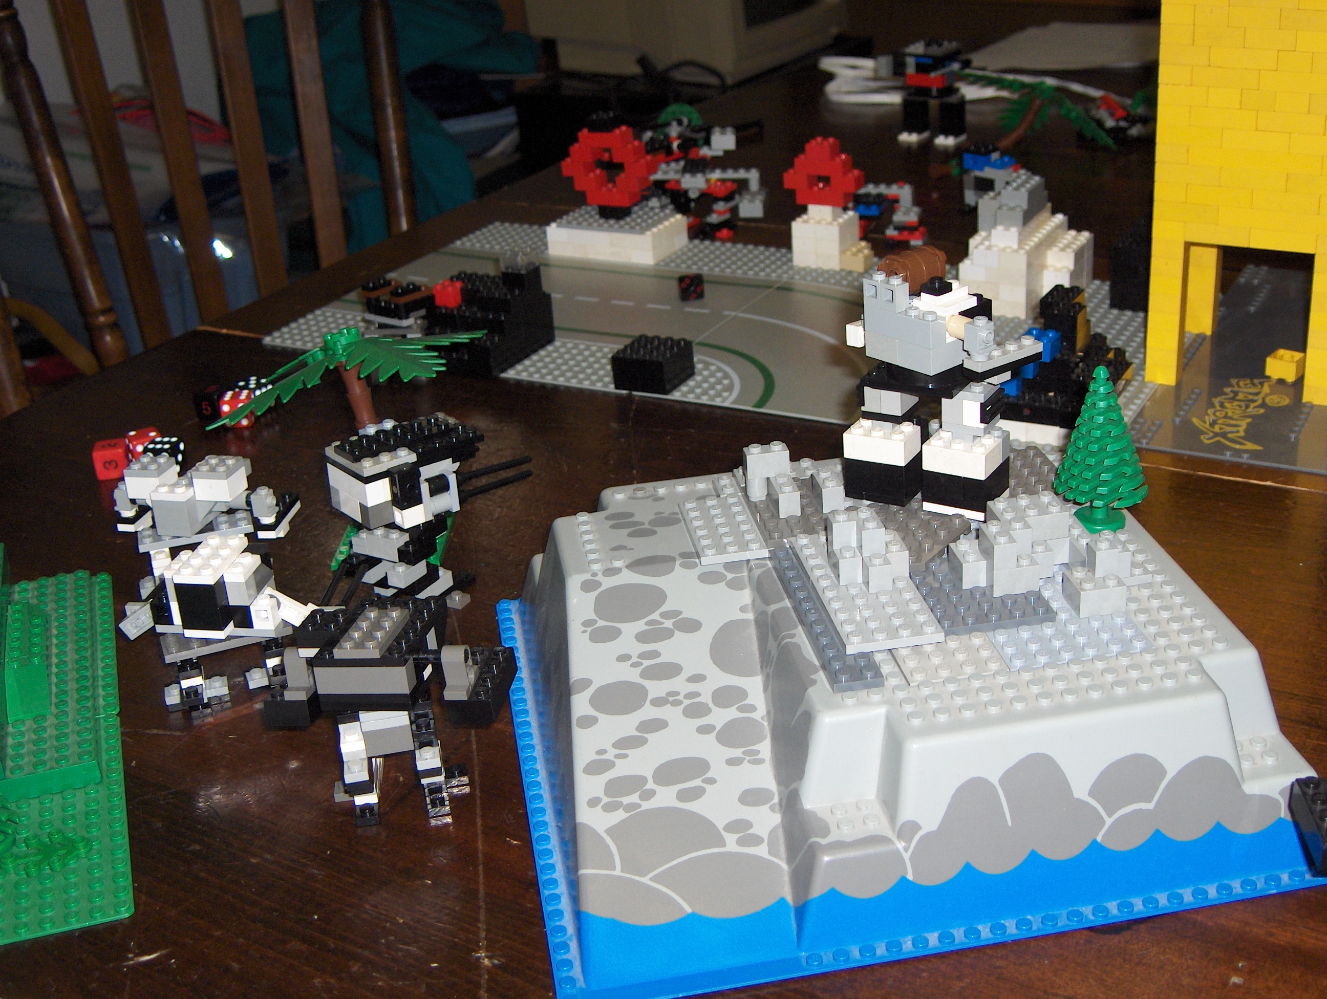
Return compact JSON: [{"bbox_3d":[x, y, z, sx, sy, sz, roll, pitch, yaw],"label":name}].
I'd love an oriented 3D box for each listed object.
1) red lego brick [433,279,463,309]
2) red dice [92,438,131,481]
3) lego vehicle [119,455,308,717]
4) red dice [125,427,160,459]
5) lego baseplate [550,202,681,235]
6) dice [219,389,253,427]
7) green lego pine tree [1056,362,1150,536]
[{"bbox_3d":[-0.122,-0.116,0.959,0.016,0.011,0.016,10,29,27],"label":"red lego brick"},{"bbox_3d":[-0.281,-0.020,0.861,0.016,0.016,0.016,-8,25,-6],"label":"red dice"},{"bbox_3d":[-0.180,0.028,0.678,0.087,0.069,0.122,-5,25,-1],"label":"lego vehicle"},{"bbox_3d":[-0.266,-0.026,0.871,0.016,0.016,0.016,-18,28,-26],"label":"red dice"},{"bbox_3d":[-0.031,-0.192,1.146,0.064,0.005,0.048,10,29,28],"label":"lego baseplate"},{"bbox_3d":[-0.229,-0.049,0.913,0.016,0.016,0.016,-4,25,1],"label":"dice"},{"bbox_3d":[0.154,-0.018,0.593,0.034,0.060,0.034,-8,26,-6],"label":"green lego pine tree"}]

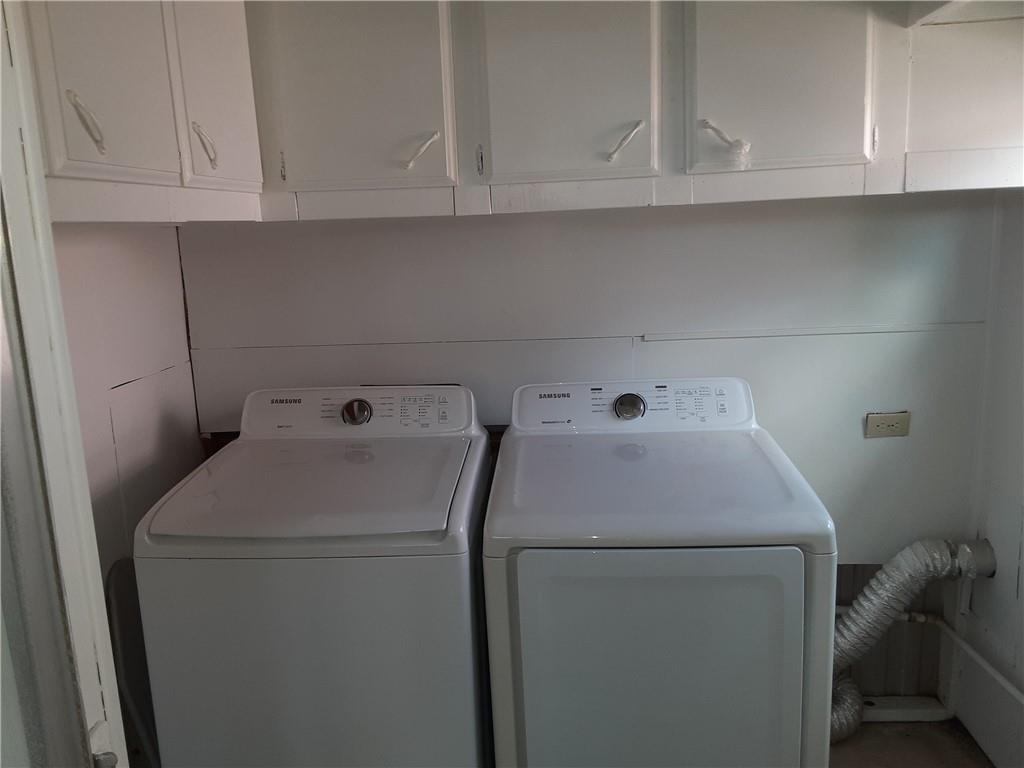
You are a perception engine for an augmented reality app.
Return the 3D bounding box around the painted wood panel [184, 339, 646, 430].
[{"bbox_3d":[-0.301,0.004,2.371,1.314,0.256,0.020,-2,10,4],"label":"painted wood panel"}]

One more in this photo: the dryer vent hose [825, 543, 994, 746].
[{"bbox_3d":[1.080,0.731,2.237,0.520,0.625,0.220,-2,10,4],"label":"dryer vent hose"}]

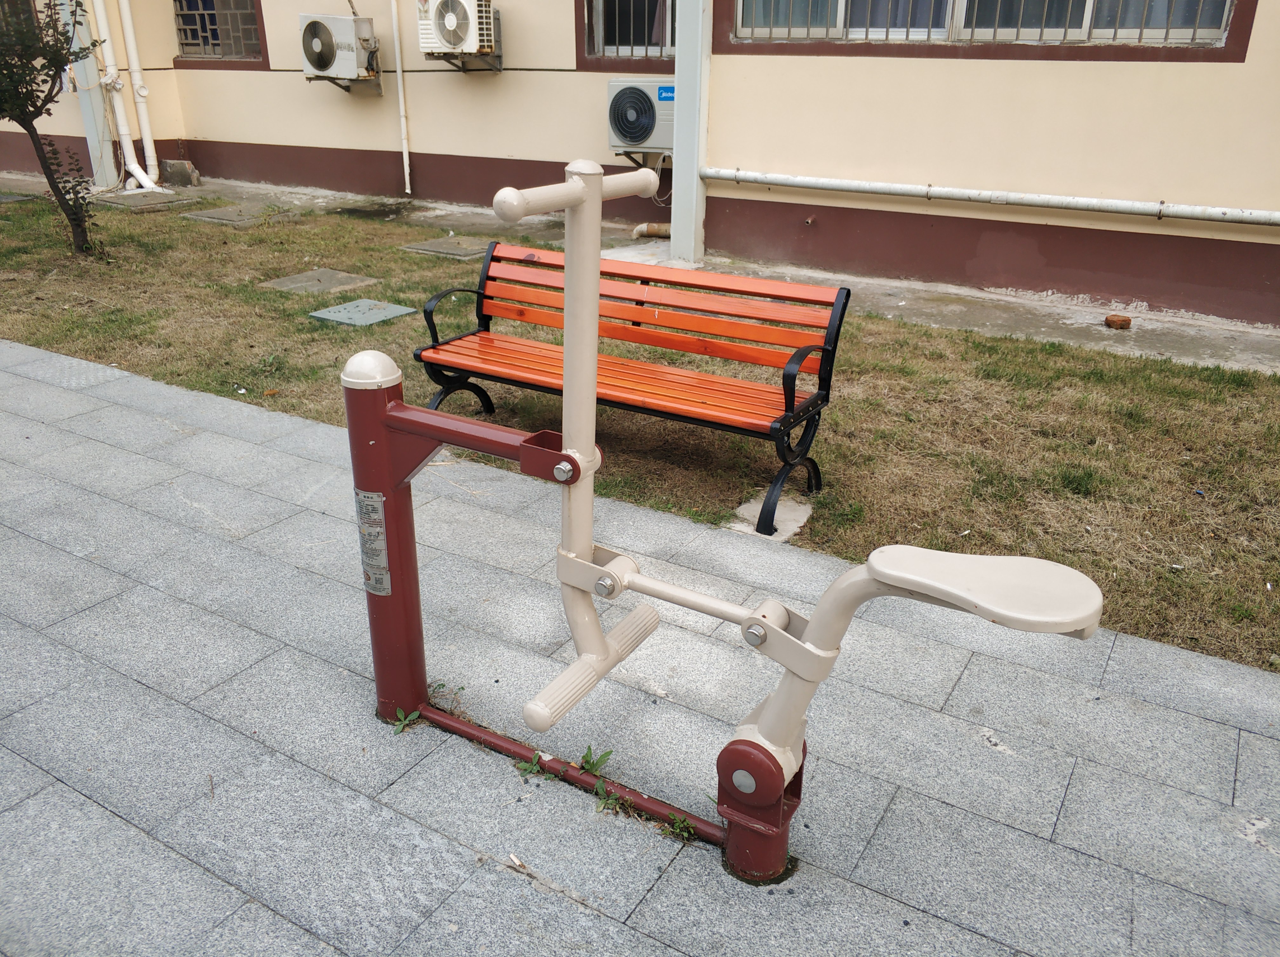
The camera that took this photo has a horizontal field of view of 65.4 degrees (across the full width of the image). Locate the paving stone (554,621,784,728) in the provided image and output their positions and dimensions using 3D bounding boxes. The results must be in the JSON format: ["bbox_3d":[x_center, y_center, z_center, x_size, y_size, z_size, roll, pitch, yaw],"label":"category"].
[{"bbox_3d":[0.106,0.481,2.480,0.598,0.035,0.301,14,26,28],"label":"paving stone"}]

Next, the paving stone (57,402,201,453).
[{"bbox_3d":[-2.043,-0.186,3.983,0.598,0.035,0.301,14,26,28],"label":"paving stone"}]

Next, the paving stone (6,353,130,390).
[{"bbox_3d":[-2.644,-0.473,4.637,0.600,0.040,0.300,14,26,28],"label":"paving stone"}]

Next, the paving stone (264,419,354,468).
[{"bbox_3d":[-1.117,-0.095,3.798,0.598,0.035,0.301,14,26,28],"label":"paving stone"}]

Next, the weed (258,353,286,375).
[{"bbox_3d":[-1.733,-0.542,4.693,0.130,0.075,0.120,-8,24,-19],"label":"weed"}]

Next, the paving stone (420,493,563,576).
[{"bbox_3d":[-0.504,0.193,3.132,0.600,0.040,0.300,14,26,28],"label":"paving stone"}]

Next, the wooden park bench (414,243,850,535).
[{"bbox_3d":[-0.088,-0.378,3.539,1.490,0.700,0.545,14,26,28],"label":"wooden park bench"}]

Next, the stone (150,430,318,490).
[{"bbox_3d":[-1.530,-0.059,3.702,0.598,0.035,0.301,14,26,28],"label":"stone"}]

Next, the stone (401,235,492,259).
[{"bbox_3d":[-1.347,-1.720,7.519,0.650,0.050,0.650,14,27,29],"label":"stone"}]

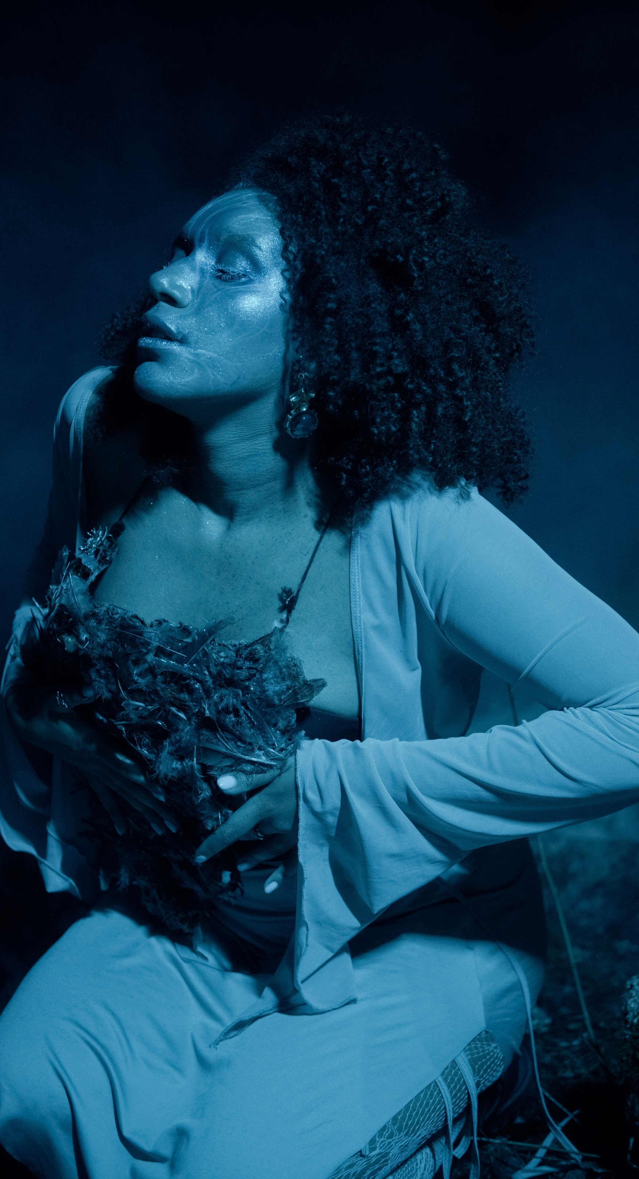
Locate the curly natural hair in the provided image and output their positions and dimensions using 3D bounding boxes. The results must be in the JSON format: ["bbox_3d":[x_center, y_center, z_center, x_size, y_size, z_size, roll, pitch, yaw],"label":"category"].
[{"bbox_3d":[-0.003,-0.238,1.510,0.315,0.335,0.350,7,1,-35],"label":"curly natural hair"}]

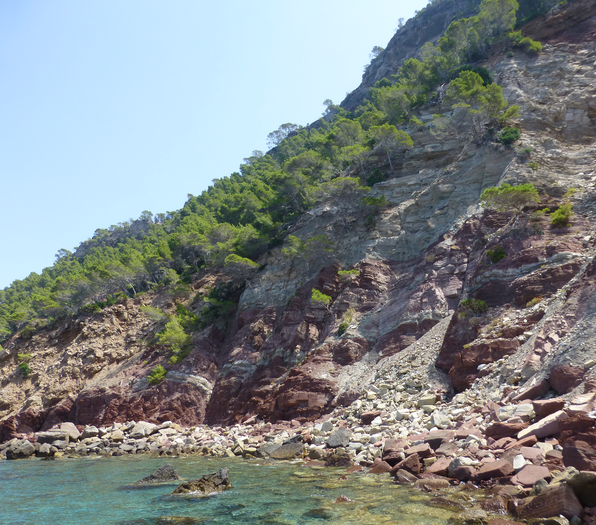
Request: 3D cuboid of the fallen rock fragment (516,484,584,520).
[{"bbox_3d":[5.427,5.165,10.500,0.761,0.571,1.087,18,-26,-42],"label":"fallen rock fragment"}]

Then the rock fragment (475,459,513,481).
[{"bbox_3d":[5.782,6.084,14.300,0.667,0.566,0.953,18,-26,-42],"label":"rock fragment"}]

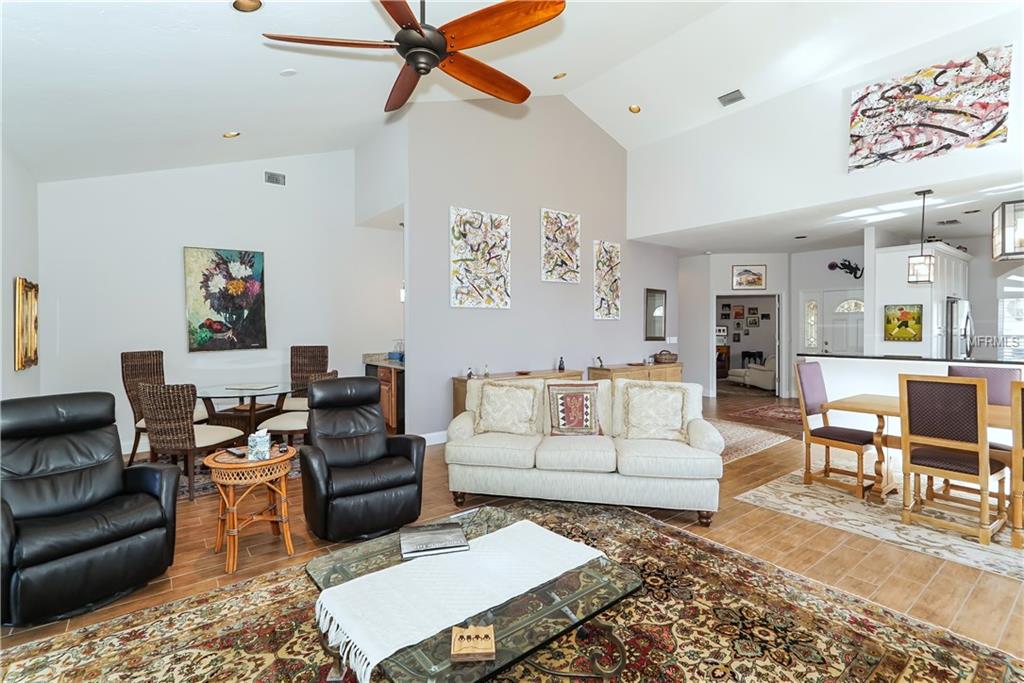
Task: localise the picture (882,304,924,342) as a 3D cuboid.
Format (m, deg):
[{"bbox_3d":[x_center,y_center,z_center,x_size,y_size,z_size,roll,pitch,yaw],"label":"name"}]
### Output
[{"bbox_3d":[5.377,-0.255,6.279,0.031,0.515,0.418,-1,2,-37],"label":"picture"}]

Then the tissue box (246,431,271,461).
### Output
[{"bbox_3d":[-1.525,0.611,2.740,0.117,0.168,0.117,-1,1,-20],"label":"tissue box"}]

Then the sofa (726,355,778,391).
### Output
[{"bbox_3d":[6.155,0.658,11.140,1.479,0.816,1.122,-1,2,-37],"label":"sofa"}]

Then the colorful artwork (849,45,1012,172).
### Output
[{"bbox_3d":[4.166,-2.317,4.636,0.041,0.908,1.219,-1,2,-37],"label":"colorful artwork"}]

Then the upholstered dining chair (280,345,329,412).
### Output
[{"bbox_3d":[-2.609,0.657,5.718,0.480,1.160,0.620,0,1,-7],"label":"upholstered dining chair"}]

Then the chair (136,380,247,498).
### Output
[{"bbox_3d":[-2.704,0.802,3.913,0.540,0.930,0.610,0,1,4],"label":"chair"}]

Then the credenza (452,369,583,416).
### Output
[{"bbox_3d":[0.128,0.829,5.931,1.800,0.810,0.450,-1,1,-37],"label":"credenza"}]

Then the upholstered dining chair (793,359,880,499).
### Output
[{"bbox_3d":[2.871,0.733,4.004,0.464,1.069,0.551,-1,1,-37],"label":"upholstered dining chair"}]

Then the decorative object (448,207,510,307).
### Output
[{"bbox_3d":[-0.391,-1.030,5.781,0.915,1.215,0.040,-1,1,-37],"label":"decorative object"}]

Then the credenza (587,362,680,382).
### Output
[{"bbox_3d":[2.049,0.799,7.394,1.840,0.820,0.450,-1,1,-37],"label":"credenza"}]

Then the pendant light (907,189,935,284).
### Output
[{"bbox_3d":[4.422,-1.115,4.923,0.184,0.989,0.184,-1,2,-37],"label":"pendant light"}]

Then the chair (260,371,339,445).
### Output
[{"bbox_3d":[-2.092,0.793,4.479,0.610,0.930,0.540,0,1,4],"label":"chair"}]

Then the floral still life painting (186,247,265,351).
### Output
[{"bbox_3d":[-3.486,-0.504,5.580,0.826,1.234,0.036,-1,2,-37],"label":"floral still life painting"}]

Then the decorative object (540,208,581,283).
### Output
[{"bbox_3d":[0.728,-1.359,6.532,0.770,1.020,0.041,-1,2,-37],"label":"decorative object"}]

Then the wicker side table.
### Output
[{"bbox_3d":[-1.565,0.989,2.758,0.510,0.602,0.510,-1,2,-37],"label":"wicker side table"}]

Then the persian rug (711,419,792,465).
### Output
[{"bbox_3d":[2.054,1.234,5.640,2.600,0.012,1.760,-1,1,-42],"label":"persian rug"}]

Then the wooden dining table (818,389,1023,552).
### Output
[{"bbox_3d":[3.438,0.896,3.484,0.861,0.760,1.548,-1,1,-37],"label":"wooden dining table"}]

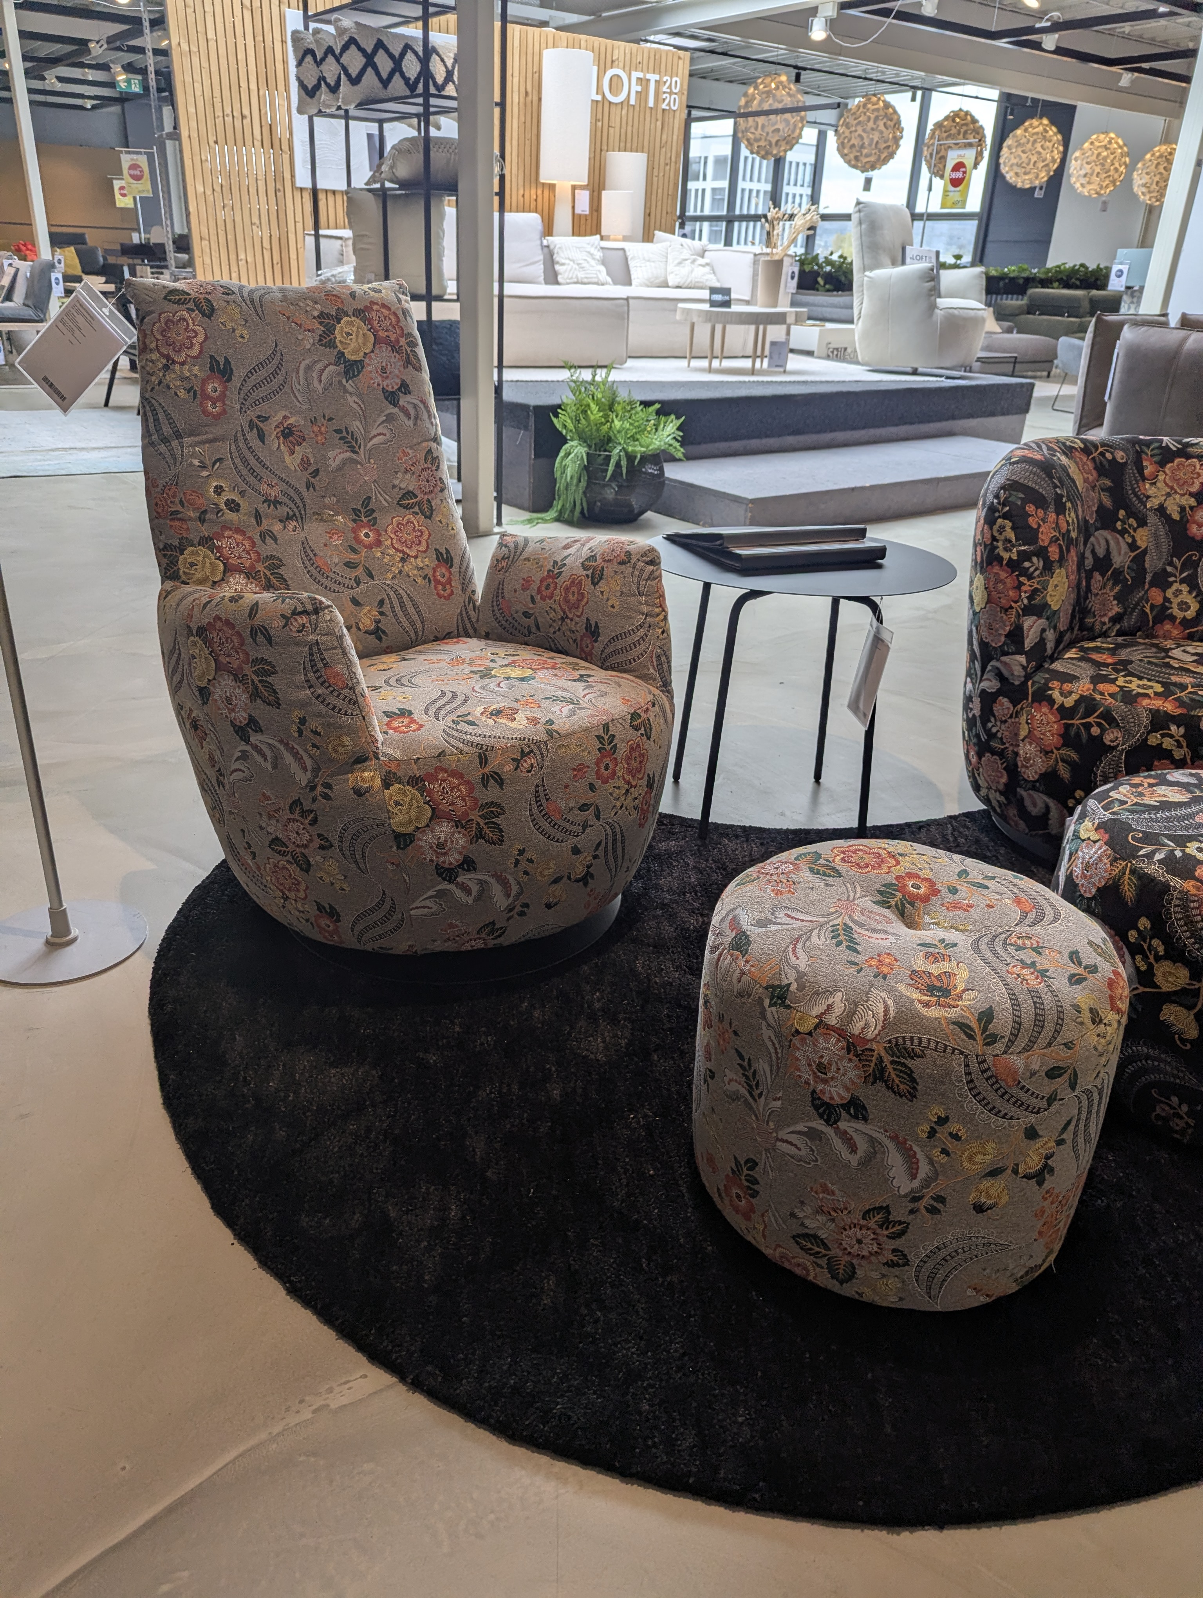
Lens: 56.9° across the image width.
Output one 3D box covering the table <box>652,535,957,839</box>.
[{"bbox_3d":[0.380,-0.236,2.389,0.626,0.578,0.626,1,25,-5],"label":"table"}]

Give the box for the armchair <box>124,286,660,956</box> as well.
[{"bbox_3d":[-0.326,-0.336,1.966,0.788,1.015,0.950,-19,33,-38],"label":"armchair"}]

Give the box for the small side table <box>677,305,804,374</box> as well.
[{"bbox_3d":[0.937,-3.171,7.680,0.842,0.389,0.842,3,25,0],"label":"small side table"}]

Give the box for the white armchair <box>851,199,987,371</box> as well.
[{"bbox_3d":[2.310,-3.728,8.138,0.713,1.123,0.810,-18,32,-37],"label":"white armchair"}]

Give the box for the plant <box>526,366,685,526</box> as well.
[{"bbox_3d":[0.023,-1.708,5.369,0.691,0.659,0.583,3,25,0],"label":"plant"}]

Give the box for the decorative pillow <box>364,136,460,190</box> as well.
[{"bbox_3d":[-0.694,-2.617,4.574,0.540,0.162,0.454,-4,26,-14],"label":"decorative pillow"}]

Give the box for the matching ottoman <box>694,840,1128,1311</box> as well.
[{"bbox_3d":[0.357,0.314,1.349,0.477,0.418,0.477,3,25,0],"label":"matching ottoman"}]

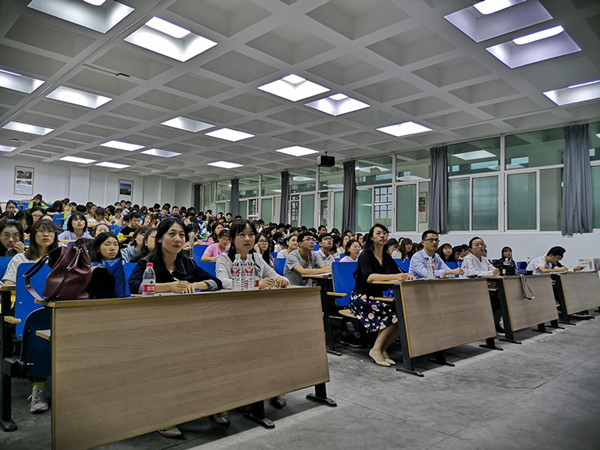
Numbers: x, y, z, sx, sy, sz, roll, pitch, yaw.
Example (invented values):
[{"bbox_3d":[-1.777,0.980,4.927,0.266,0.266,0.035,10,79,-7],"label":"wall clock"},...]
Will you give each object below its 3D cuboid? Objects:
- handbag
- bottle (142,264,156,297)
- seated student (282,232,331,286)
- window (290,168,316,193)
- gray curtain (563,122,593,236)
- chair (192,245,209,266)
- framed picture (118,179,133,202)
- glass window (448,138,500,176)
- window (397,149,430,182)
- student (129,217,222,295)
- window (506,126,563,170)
[{"bbox_3d":[-1.068,0.205,1.995,0.290,0.250,0.170,3,-4,-28],"label":"handbag"},{"bbox_3d":[-0.755,0.269,2.248,0.065,0.170,0.065,5,-5,-44],"label":"bottle"},{"bbox_3d":[0.139,0.689,5.056,0.680,1.220,0.490,-2,-5,45],"label":"seated student"},{"bbox_3d":[0.110,-1.514,15.245,0.070,0.890,1.310,5,-5,-45],"label":"window"},{"bbox_3d":[5.435,-0.879,8.850,0.469,2.203,0.200,-2,-5,45],"label":"gray curtain"},{"bbox_3d":[-1.253,0.767,6.581,0.480,0.910,0.520,5,-4,-45],"label":"chair"},{"bbox_3d":[-6.671,-1.259,17.298,0.045,0.928,0.592,-2,-5,45],"label":"framed picture"},{"bbox_3d":[4.041,-1.562,10.545,1.214,0.816,0.060,-2,-5,45],"label":"glass window"},{"bbox_3d":[2.958,-1.511,11.625,1.051,0.806,0.060,-2,-5,45],"label":"window"},{"bbox_3d":[-0.772,0.556,2.733,0.680,1.170,0.570,-2,-5,45],"label":"student"},{"bbox_3d":[4.997,-1.599,9.590,1.183,0.806,0.060,-2,-5,45],"label":"window"}]

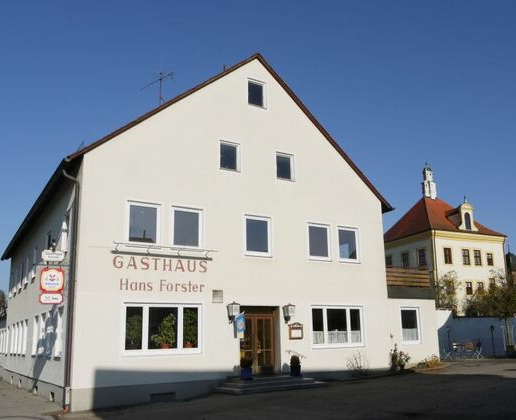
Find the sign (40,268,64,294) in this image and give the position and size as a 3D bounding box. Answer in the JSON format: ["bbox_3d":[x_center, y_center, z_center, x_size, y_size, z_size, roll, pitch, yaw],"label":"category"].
[{"bbox_3d":[-6.203,2.133,14.176,0.669,0.730,0.100,8,-18,-32],"label":"sign"}]

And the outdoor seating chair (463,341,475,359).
[{"bbox_3d":[9.817,6.497,21.891,0.460,0.860,0.500,-8,-17,22],"label":"outdoor seating chair"}]

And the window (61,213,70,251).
[{"bbox_3d":[-6.165,0.726,15.047,0.140,1.350,1.150,8,-18,-32],"label":"window"}]

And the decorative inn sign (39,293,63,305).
[{"bbox_3d":[-6.176,2.663,14.036,0.662,0.313,0.100,8,-18,-32],"label":"decorative inn sign"}]

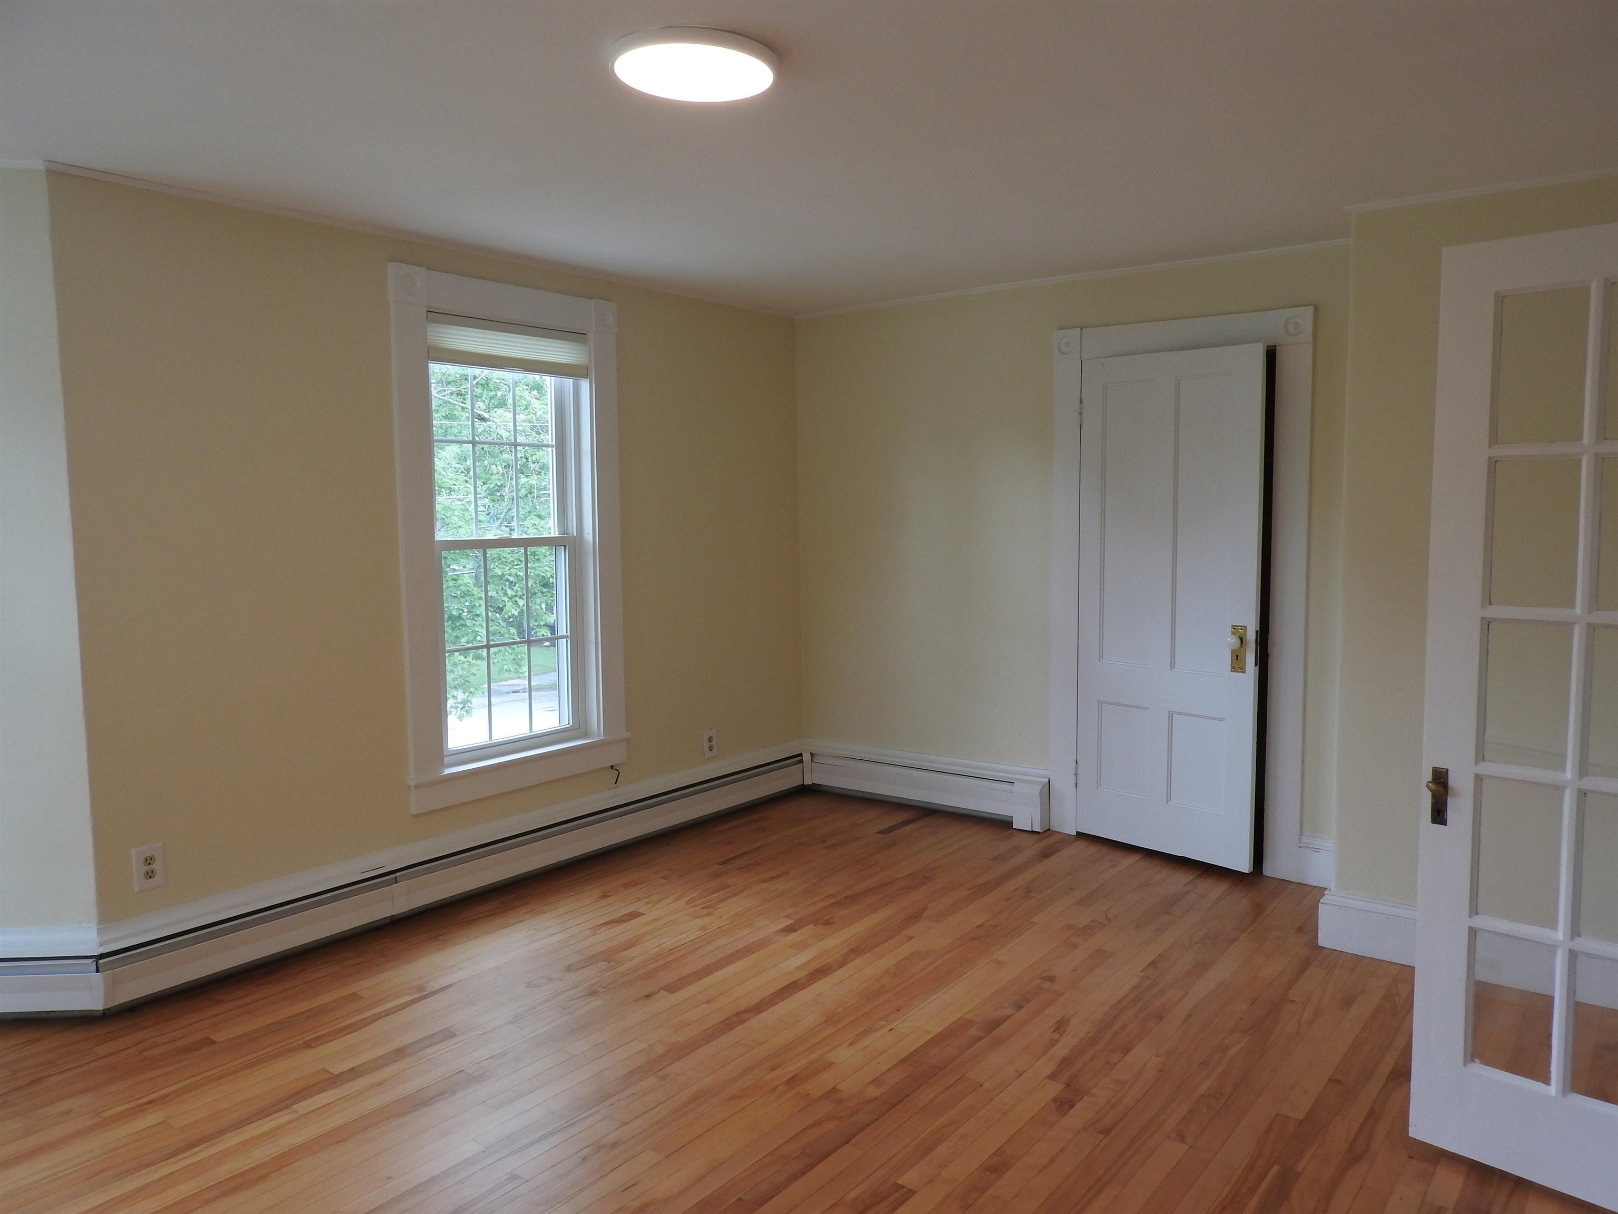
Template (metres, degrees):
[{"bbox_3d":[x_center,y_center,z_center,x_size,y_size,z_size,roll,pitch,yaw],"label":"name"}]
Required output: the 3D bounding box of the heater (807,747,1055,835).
[{"bbox_3d":[0.507,0.817,5.046,1.215,0.217,0.068,3,6,36],"label":"heater"}]

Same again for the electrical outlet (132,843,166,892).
[{"bbox_3d":[-1.857,0.731,3.162,0.010,0.124,0.079,3,6,38],"label":"electrical outlet"}]

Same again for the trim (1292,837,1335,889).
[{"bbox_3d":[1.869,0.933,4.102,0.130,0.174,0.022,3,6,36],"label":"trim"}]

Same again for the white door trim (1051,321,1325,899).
[{"bbox_3d":[1.417,-0.058,4.361,0.982,2.068,0.070,3,6,36],"label":"white door trim"}]

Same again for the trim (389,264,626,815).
[{"bbox_3d":[-1.086,-0.245,4.119,0.130,1.820,0.985,3,6,38],"label":"trim"}]

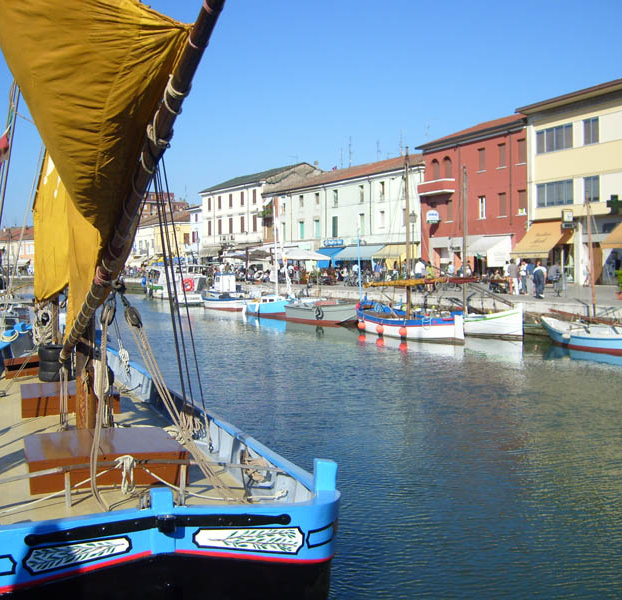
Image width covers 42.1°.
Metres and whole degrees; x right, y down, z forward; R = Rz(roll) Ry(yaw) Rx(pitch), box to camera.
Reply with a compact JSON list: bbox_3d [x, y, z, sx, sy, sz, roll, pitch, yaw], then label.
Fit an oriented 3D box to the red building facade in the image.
[{"bbox_3d":[15.055,-7.053,59.981,8.000,11.350,13.021,-2,3,-24],"label":"red building facade"}]

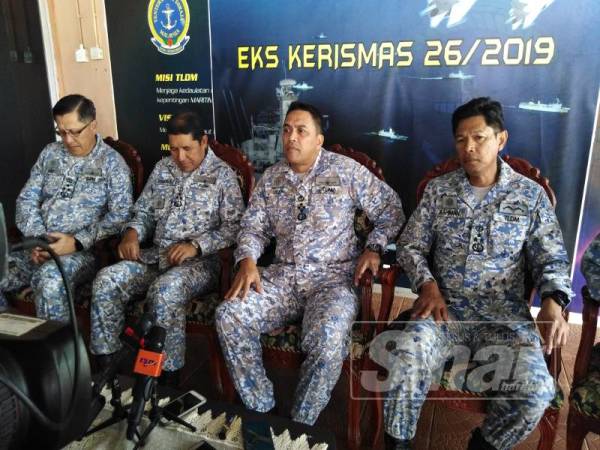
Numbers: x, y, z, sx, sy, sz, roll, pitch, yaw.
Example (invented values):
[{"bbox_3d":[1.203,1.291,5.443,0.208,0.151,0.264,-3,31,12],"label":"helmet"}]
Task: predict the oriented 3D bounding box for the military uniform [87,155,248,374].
[{"bbox_3d":[-0.599,0.122,1.987,0.530,0.920,0.620,5,14,24],"label":"military uniform"}]

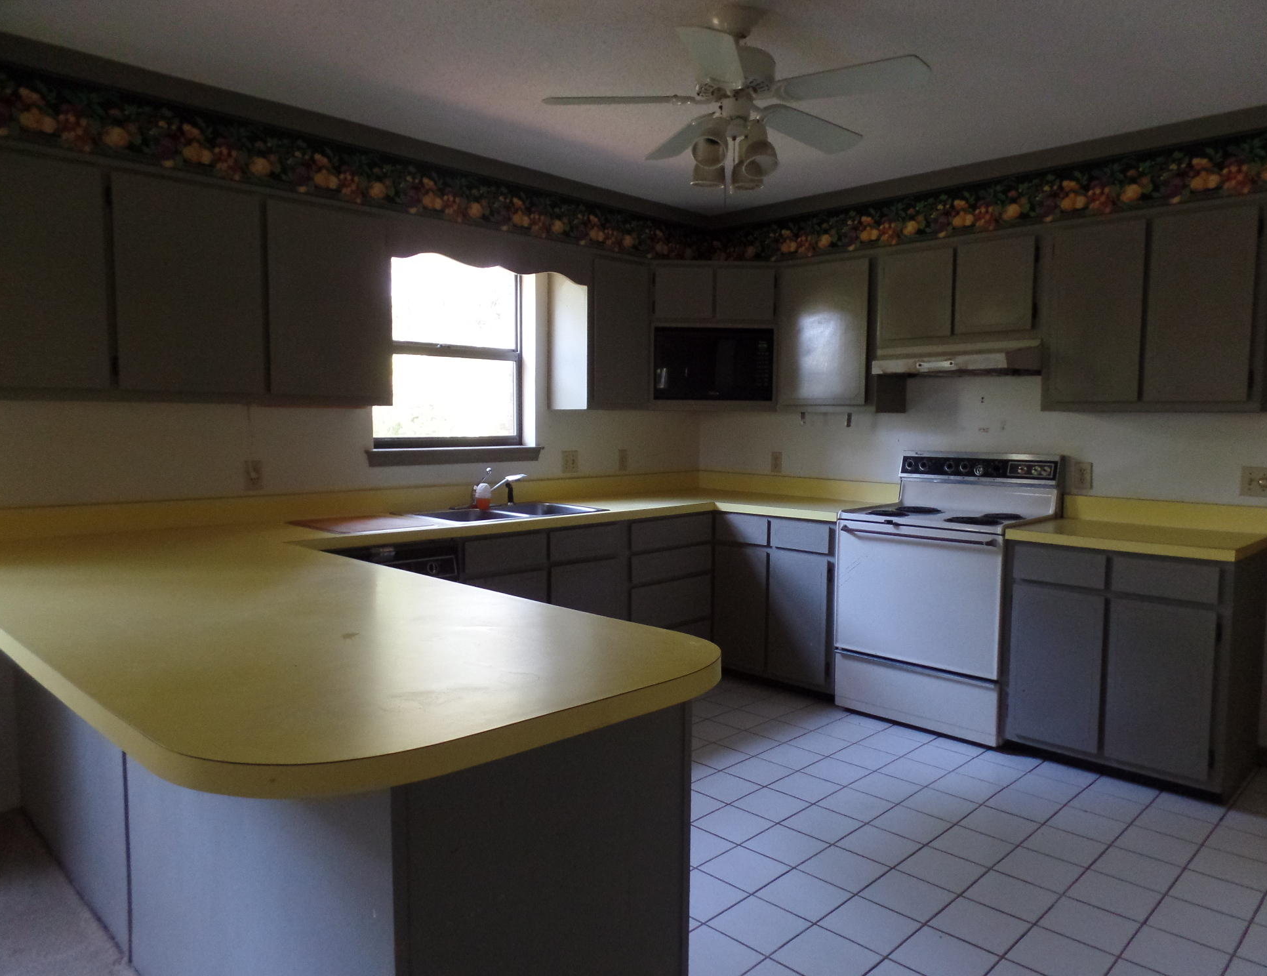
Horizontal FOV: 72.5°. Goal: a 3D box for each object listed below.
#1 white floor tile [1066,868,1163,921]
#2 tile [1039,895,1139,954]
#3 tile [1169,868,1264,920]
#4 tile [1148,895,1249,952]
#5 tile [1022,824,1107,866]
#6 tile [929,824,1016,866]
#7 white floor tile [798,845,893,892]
[{"bbox_3d":[1.342,1.139,2.411,0.200,0.010,0.200,4,6,45],"label":"white floor tile"},{"bbox_3d":[1.220,1.173,2.315,0.203,0.010,0.203,-4,6,-45],"label":"tile"},{"bbox_3d":[1.654,1.157,2.447,0.196,0.010,0.196,-4,6,-45],"label":"tile"},{"bbox_3d":[1.507,1.167,2.302,0.196,0.010,0.196,-4,6,-45],"label":"tile"},{"bbox_3d":[1.363,1.136,2.741,0.196,0.010,0.196,-4,6,-45],"label":"tile"},{"bbox_3d":[1.053,1.117,2.699,0.200,0.010,0.200,4,6,45],"label":"tile"},{"bbox_3d":[0.633,1.150,2.605,0.203,0.010,0.203,-4,6,-45],"label":"white floor tile"}]

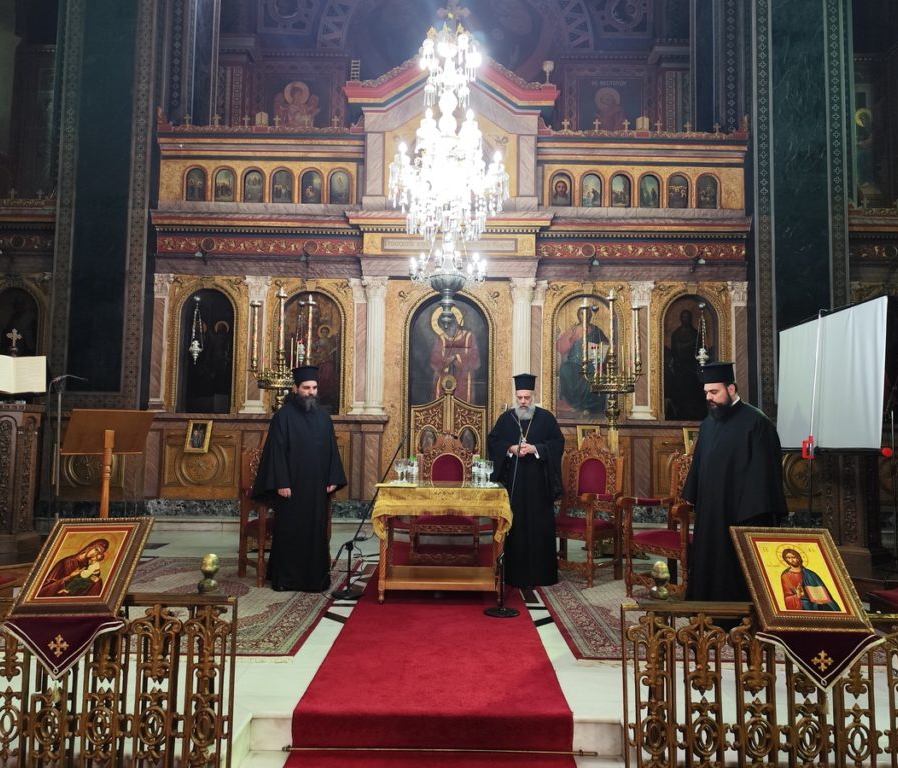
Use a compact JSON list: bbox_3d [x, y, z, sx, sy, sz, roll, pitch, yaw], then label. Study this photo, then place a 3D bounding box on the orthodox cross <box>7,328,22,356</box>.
[{"bbox_3d":[-3.519,-0.322,5.503,0.120,0.250,0.035,3,-4,-25],"label":"orthodox cross"}]

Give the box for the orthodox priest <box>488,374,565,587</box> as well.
[{"bbox_3d":[0.695,0.827,6.027,0.680,1.820,0.480,1,-4,5],"label":"orthodox priest"}]

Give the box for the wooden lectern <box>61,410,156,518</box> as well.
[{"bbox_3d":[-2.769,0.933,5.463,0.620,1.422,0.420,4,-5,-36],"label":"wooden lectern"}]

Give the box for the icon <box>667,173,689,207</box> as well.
[{"bbox_3d":[3.139,-2.633,9.306,0.301,0.475,0.050,1,-4,0],"label":"icon"}]

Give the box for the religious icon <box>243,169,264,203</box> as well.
[{"bbox_3d":[-2.660,-2.701,9.304,0.301,0.447,0.050,1,-4,0],"label":"religious icon"}]

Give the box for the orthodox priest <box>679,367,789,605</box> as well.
[{"bbox_3d":[2.023,0.756,4.821,0.480,1.837,0.720,4,-5,-40],"label":"orthodox priest"}]

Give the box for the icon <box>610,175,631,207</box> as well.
[{"bbox_3d":[2.346,-2.647,9.306,0.301,0.448,0.050,1,-4,0],"label":"icon"}]

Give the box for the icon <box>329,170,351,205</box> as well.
[{"bbox_3d":[-1.484,-2.687,9.305,0.301,0.475,0.050,1,-4,0],"label":"icon"}]

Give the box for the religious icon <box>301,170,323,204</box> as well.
[{"bbox_3d":[-1.906,-2.744,9.502,0.298,0.486,0.050,1,-4,0],"label":"religious icon"}]

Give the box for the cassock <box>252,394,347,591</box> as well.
[{"bbox_3d":[-1.262,0.771,5.741,0.760,1.831,0.480,3,-5,-30],"label":"cassock"}]

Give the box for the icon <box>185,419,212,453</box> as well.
[{"bbox_3d":[-3.137,0.659,8.537,0.284,0.435,0.040,1,-31,0],"label":"icon"}]

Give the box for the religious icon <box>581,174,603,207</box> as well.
[{"bbox_3d":[1.885,-2.539,8.938,0.289,0.436,0.050,1,-4,0],"label":"religious icon"}]

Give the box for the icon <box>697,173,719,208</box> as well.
[{"bbox_3d":[3.618,-2.684,9.487,0.297,0.485,0.050,1,-4,0],"label":"icon"}]

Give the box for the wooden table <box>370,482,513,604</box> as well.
[{"bbox_3d":[-0.053,1.193,5.209,1.056,0.847,0.675,1,-4,0],"label":"wooden table"}]

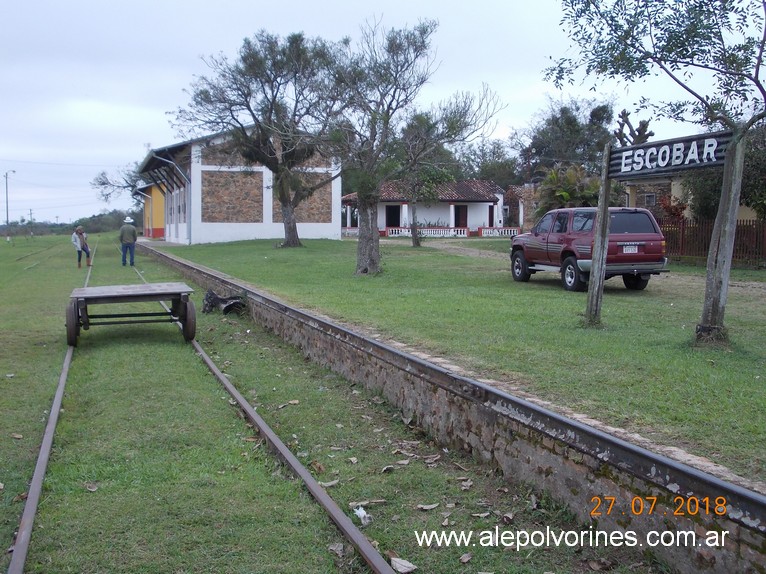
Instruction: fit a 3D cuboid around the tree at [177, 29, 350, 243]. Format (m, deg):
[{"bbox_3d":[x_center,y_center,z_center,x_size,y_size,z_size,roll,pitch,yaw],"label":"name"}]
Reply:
[{"bbox_3d":[-6.063,-7.248,47.143,8.415,10.674,8.000,0,4,0],"label":"tree"}]

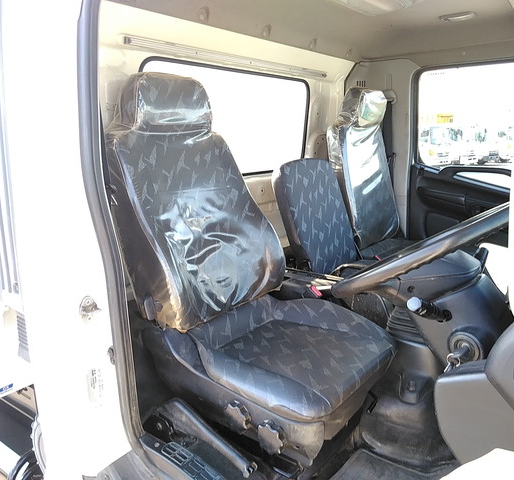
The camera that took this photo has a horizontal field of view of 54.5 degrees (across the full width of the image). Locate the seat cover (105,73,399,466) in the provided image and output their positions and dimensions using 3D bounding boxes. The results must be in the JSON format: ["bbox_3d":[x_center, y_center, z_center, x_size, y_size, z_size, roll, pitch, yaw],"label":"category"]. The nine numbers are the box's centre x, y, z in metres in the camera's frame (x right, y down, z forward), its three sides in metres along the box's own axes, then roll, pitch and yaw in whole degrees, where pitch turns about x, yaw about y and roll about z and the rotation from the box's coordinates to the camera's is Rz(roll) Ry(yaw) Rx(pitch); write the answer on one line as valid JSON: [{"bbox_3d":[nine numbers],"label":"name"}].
[{"bbox_3d":[-0.020,0.007,1.447,0.860,0.970,0.540,9,15,38],"label":"seat cover"}]

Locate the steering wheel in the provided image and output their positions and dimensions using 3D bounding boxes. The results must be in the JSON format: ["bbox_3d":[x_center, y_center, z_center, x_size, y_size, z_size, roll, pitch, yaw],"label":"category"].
[{"bbox_3d":[0.381,0.034,1.092,0.450,0.090,0.450,-31,-11,39],"label":"steering wheel"}]

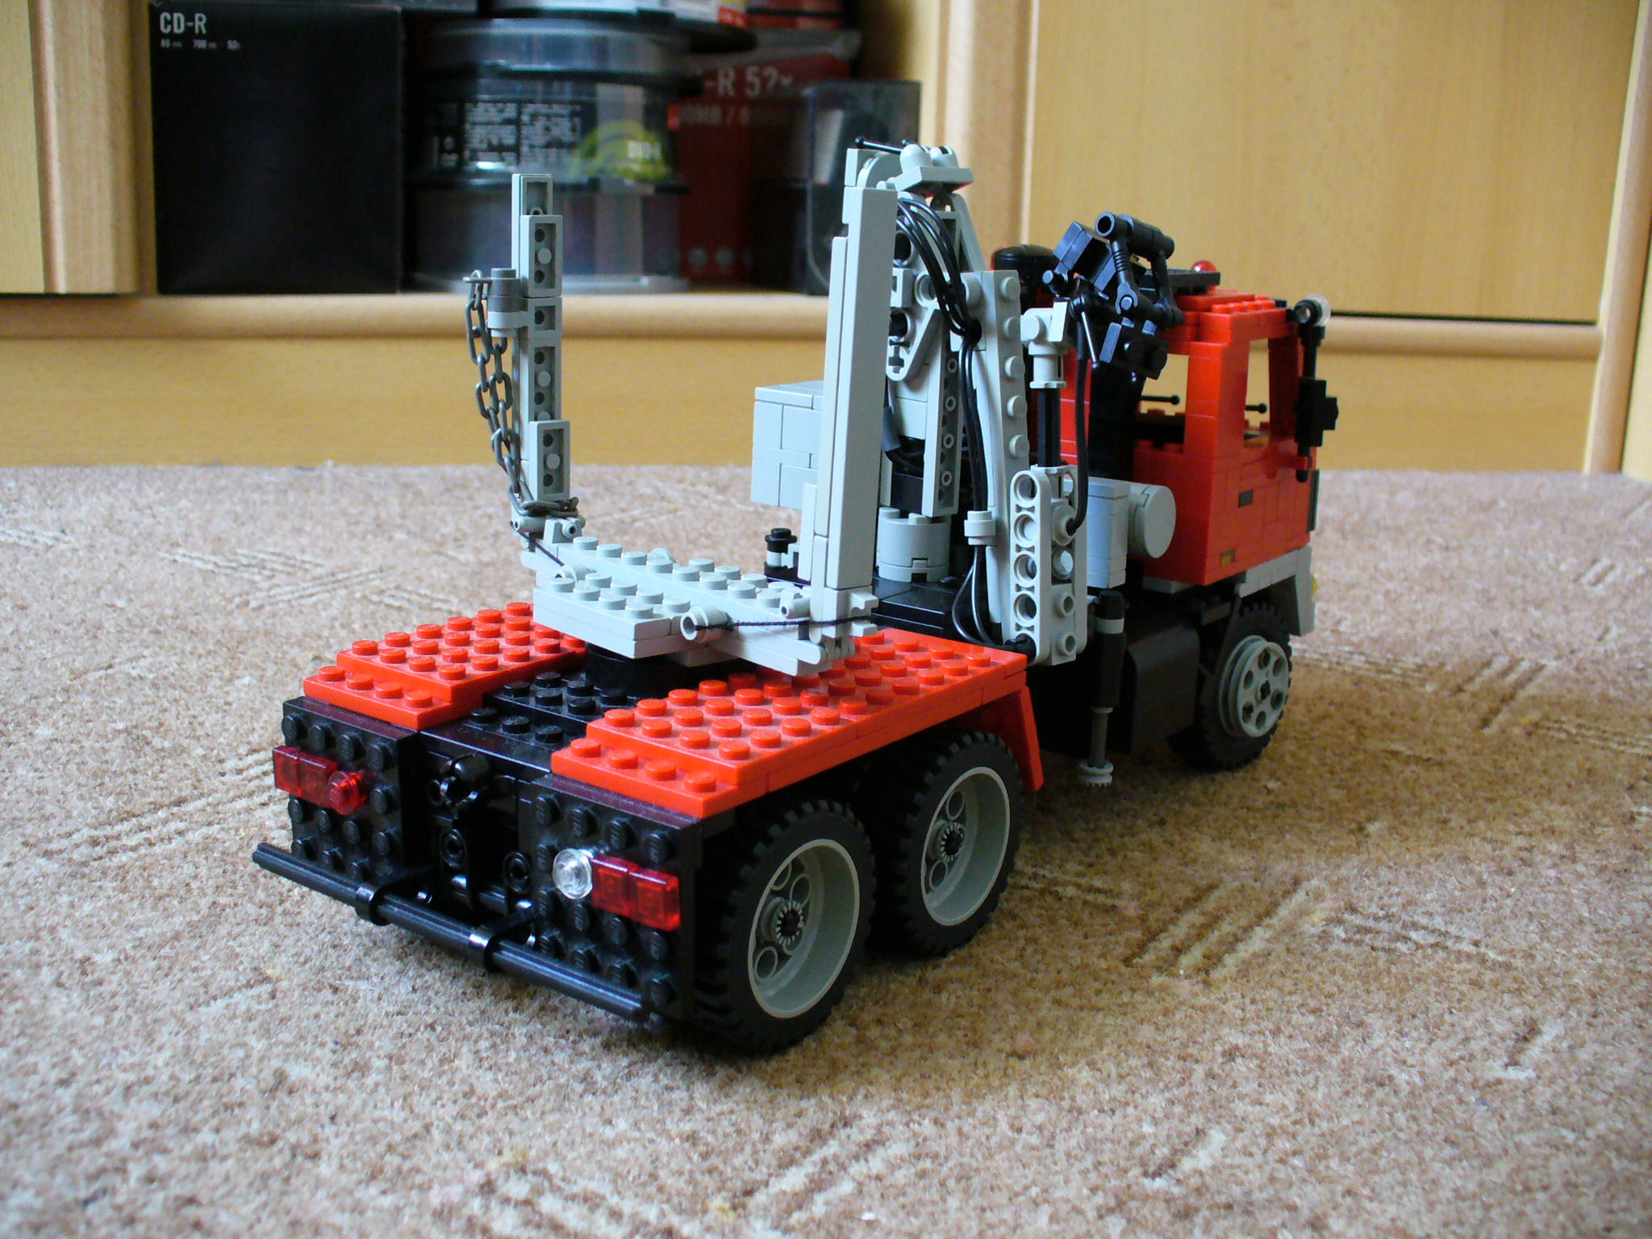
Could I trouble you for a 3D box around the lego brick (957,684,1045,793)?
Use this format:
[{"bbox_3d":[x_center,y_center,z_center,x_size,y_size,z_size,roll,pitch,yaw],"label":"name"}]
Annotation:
[{"bbox_3d":[0.029,0.022,0.355,0.028,0.025,0.004,12,37,35],"label":"lego brick"}]

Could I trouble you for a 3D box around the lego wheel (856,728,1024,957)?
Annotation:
[{"bbox_3d":[0.021,0.042,0.339,0.014,0.042,0.042,12,17,35],"label":"lego wheel"}]

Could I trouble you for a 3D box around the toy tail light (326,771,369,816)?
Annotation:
[{"bbox_3d":[-0.084,0.030,0.309,0.008,0.008,0.005,12,17,35],"label":"toy tail light"}]

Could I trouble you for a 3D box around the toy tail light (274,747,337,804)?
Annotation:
[{"bbox_3d":[-0.093,0.028,0.316,0.016,0.008,0.003,12,17,35],"label":"toy tail light"}]

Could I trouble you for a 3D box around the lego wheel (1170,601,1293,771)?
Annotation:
[{"bbox_3d":[0.104,0.016,0.450,0.017,0.042,0.042,15,19,42],"label":"lego wheel"}]

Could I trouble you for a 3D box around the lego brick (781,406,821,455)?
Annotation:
[{"bbox_3d":[0.000,-0.041,0.385,0.016,0.010,0.009,12,17,35],"label":"lego brick"}]

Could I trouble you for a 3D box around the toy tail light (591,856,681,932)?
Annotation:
[{"bbox_3d":[-0.029,0.041,0.268,0.016,0.008,0.003,12,17,35],"label":"toy tail light"}]

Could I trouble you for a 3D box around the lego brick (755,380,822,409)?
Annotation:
[{"bbox_3d":[-0.002,-0.050,0.394,0.017,0.003,0.024,12,17,35],"label":"lego brick"}]

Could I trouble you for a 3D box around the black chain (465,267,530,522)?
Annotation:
[{"bbox_3d":[-0.067,-0.046,0.361,0.012,0.050,0.006,-11,19,-41],"label":"black chain"}]

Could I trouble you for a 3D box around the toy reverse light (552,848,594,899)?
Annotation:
[{"bbox_3d":[-0.039,0.039,0.274,0.008,0.008,0.005,12,17,35],"label":"toy reverse light"}]

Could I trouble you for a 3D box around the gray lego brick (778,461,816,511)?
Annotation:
[{"bbox_3d":[-0.001,-0.029,0.388,0.016,0.010,0.009,12,17,35],"label":"gray lego brick"}]

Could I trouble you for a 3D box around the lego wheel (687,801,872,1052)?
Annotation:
[{"bbox_3d":[-0.009,0.051,0.299,0.014,0.042,0.042,12,17,35],"label":"lego wheel"}]

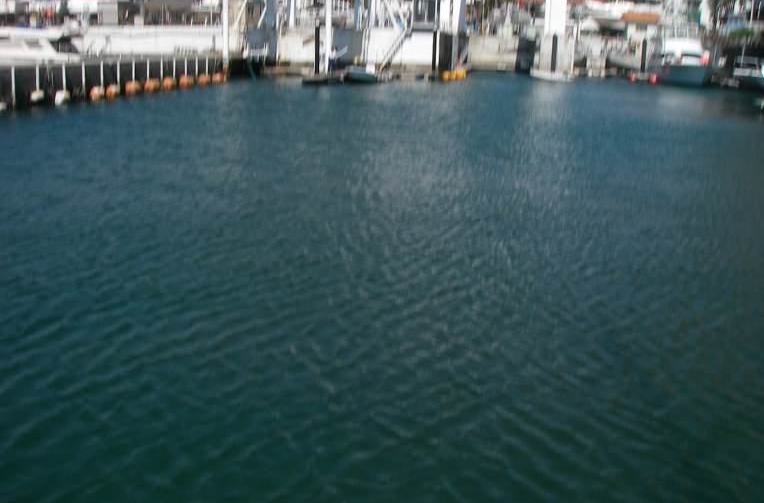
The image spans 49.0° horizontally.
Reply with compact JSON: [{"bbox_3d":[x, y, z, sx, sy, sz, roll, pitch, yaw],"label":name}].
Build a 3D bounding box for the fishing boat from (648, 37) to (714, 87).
[{"bbox_3d":[22.826,-14.482,64.027,3.600,3.650,9.500,8,15,23],"label":"fishing boat"}]

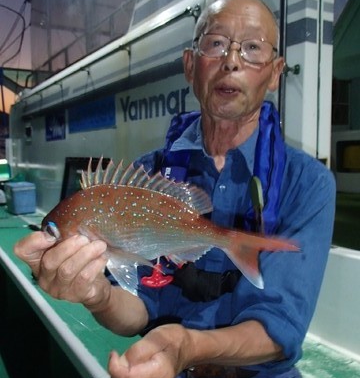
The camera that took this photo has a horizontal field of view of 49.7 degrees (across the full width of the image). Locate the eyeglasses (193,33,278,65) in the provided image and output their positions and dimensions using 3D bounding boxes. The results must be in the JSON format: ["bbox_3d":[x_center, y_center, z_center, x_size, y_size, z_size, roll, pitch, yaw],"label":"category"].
[{"bbox_3d":[0.107,-0.243,0.702,0.140,0.043,0.140,11,14,11],"label":"eyeglasses"}]

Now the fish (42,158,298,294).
[{"bbox_3d":[-0.006,0.051,0.475,0.310,0.160,0.050,6,2,-10],"label":"fish"}]

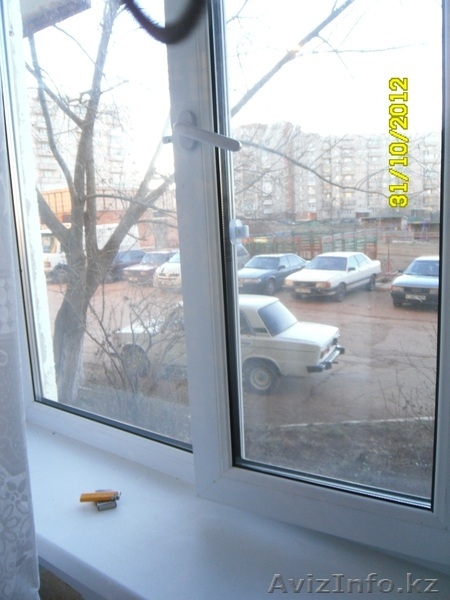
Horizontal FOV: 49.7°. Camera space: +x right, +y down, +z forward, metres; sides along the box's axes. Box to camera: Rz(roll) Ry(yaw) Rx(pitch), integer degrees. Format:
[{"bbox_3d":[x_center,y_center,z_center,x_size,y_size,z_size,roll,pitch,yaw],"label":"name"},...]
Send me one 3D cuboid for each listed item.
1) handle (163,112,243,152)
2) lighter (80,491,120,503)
[{"bbox_3d":[-0.027,-0.285,0.814,0.132,0.082,0.052,3,10,28],"label":"handle"},{"bbox_3d":[-0.257,0.407,1.003,0.080,0.011,0.023,-3,9,-1],"label":"lighter"}]

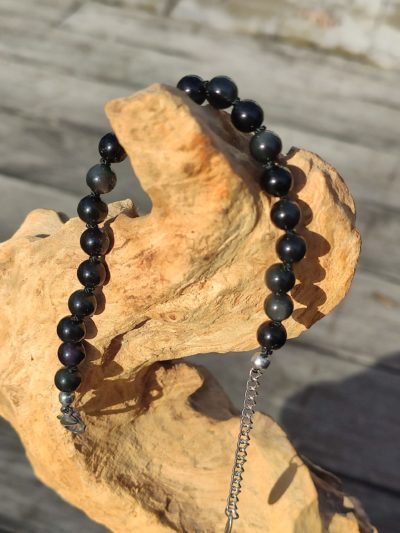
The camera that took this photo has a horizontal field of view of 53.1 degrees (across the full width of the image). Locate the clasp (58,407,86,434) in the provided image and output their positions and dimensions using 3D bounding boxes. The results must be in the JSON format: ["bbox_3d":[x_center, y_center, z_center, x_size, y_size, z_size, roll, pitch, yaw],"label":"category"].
[{"bbox_3d":[-0.040,0.050,0.128,0.004,0.010,0.006,16,50,46],"label":"clasp"}]

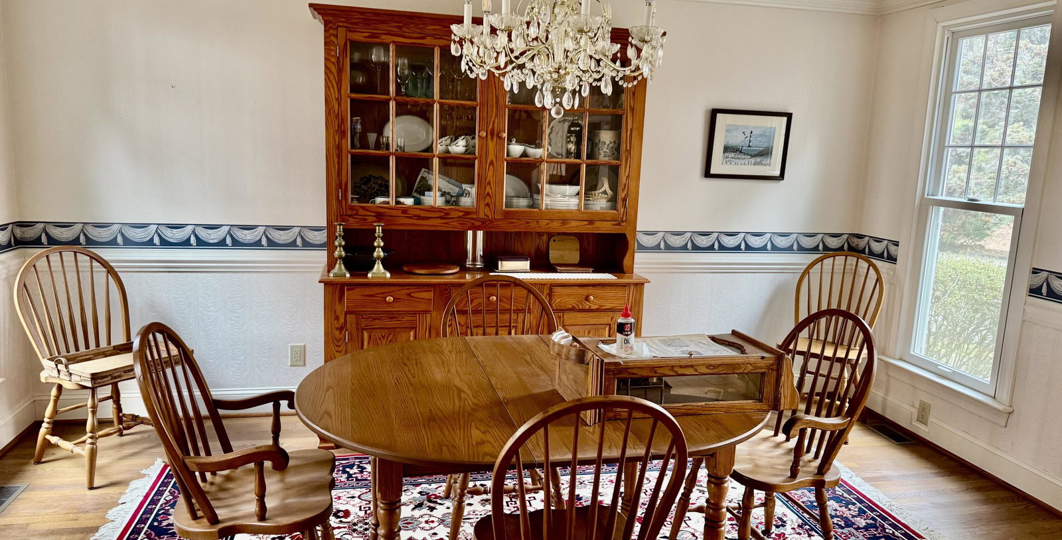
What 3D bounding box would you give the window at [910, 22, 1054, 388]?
[{"bbox_3d":[2.312,-0.338,3.856,0.100,1.840,0.680,0,10,-12],"label":"window"}]

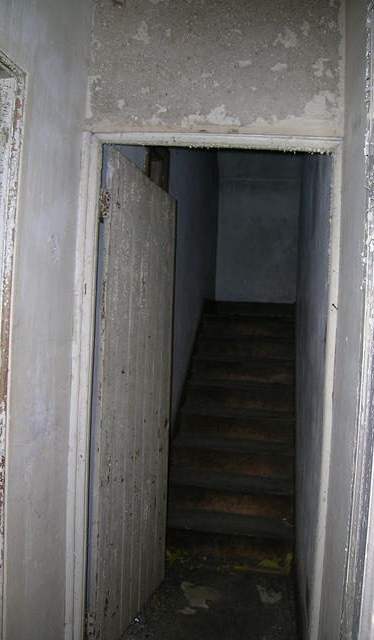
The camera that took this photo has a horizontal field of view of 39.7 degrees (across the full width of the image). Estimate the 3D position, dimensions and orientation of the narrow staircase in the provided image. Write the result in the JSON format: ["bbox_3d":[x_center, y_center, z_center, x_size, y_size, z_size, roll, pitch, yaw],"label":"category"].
[{"bbox_3d":[0.405,0.667,4.011,0.827,1.470,2.050,2,1,10],"label":"narrow staircase"}]

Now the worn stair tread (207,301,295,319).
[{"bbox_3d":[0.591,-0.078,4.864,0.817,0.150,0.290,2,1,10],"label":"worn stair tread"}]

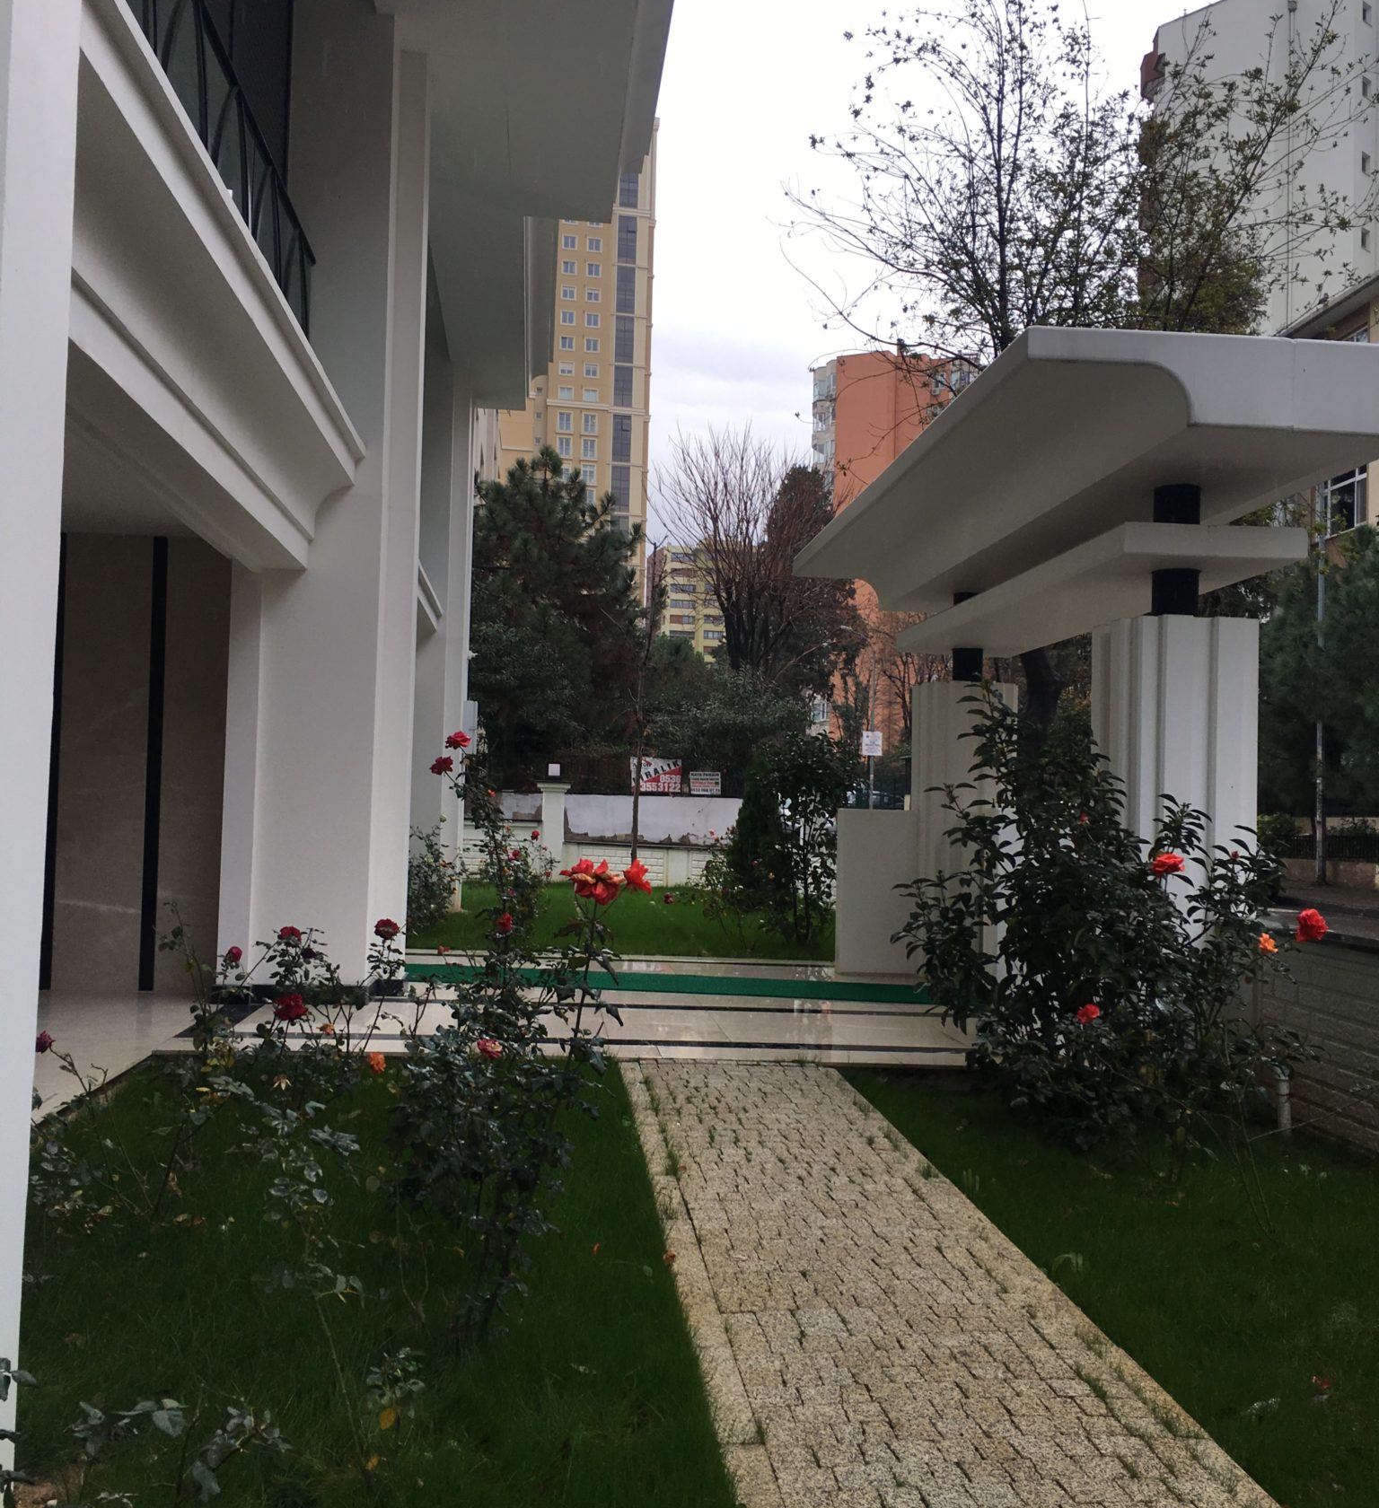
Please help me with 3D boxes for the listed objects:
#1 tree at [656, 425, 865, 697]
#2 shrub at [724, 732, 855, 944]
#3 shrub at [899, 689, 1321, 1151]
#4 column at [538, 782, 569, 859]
[{"bbox_3d":[1.628,-2.506,36.000,4.800,9.600,4.600,2,-2,-5],"label":"tree"},{"bbox_3d":[1.078,0.908,16.400,1.380,2.200,1.300,2,-2,-5],"label":"shrub"},{"bbox_3d":[2.030,0.785,7.650,1.920,2.120,1.650,2,-2,-5],"label":"shrub"},{"bbox_3d":[-2.274,1.350,25.800,0.520,1.660,0.520,2,-2,-5],"label":"column"}]

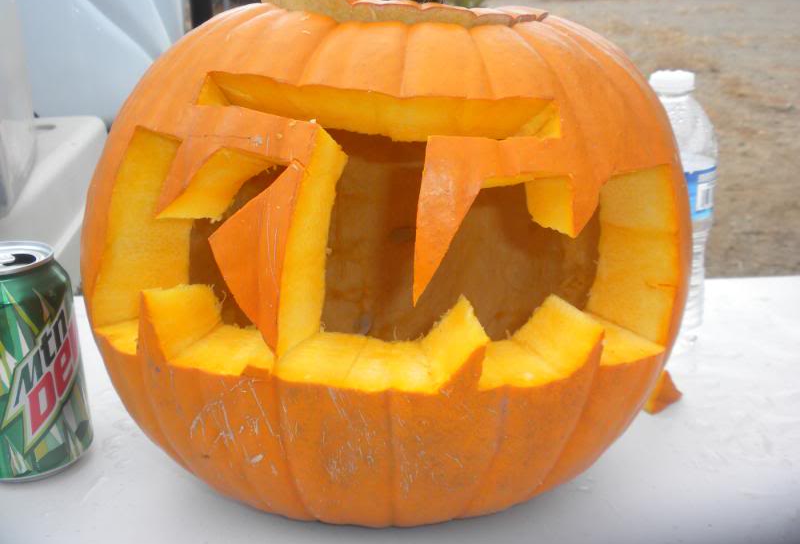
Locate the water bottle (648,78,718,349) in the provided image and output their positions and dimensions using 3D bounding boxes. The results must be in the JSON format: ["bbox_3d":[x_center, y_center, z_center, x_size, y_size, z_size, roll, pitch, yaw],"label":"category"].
[{"bbox_3d":[0.194,-0.048,0.627,0.065,0.197,0.065,2,19,10],"label":"water bottle"}]

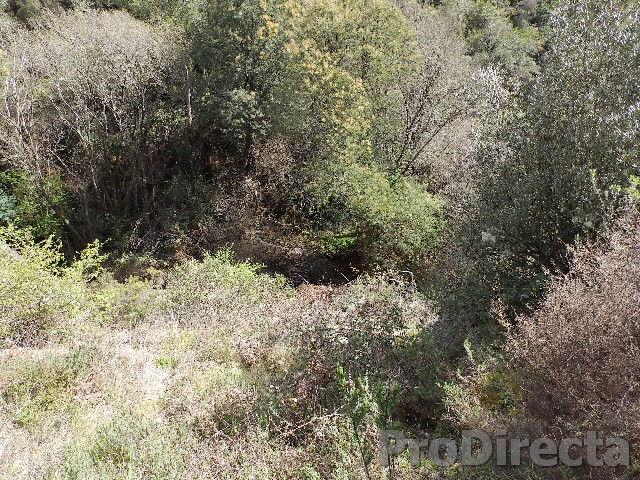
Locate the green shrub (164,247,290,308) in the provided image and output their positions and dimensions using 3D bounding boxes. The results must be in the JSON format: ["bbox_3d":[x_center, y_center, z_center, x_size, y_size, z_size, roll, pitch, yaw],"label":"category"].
[{"bbox_3d":[-2.362,0.981,10.500,3.200,1.400,2.100,0,21,0],"label":"green shrub"}]

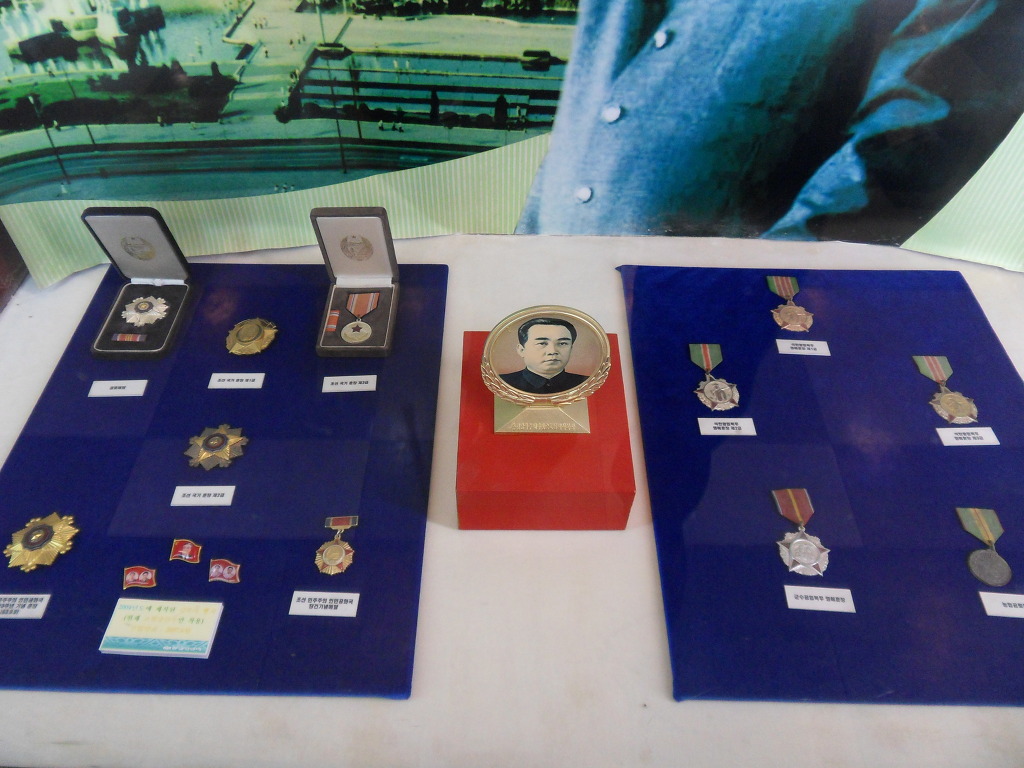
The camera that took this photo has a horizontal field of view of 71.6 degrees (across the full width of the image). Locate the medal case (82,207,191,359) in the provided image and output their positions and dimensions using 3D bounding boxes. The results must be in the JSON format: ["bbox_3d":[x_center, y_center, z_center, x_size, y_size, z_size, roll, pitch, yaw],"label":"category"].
[{"bbox_3d":[-0.431,-0.115,0.794,0.084,0.125,0.123,1,51,0],"label":"medal case"}]

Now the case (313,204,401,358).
[{"bbox_3d":[-0.179,-0.114,0.798,0.082,0.123,0.116,0,51,0],"label":"case"}]

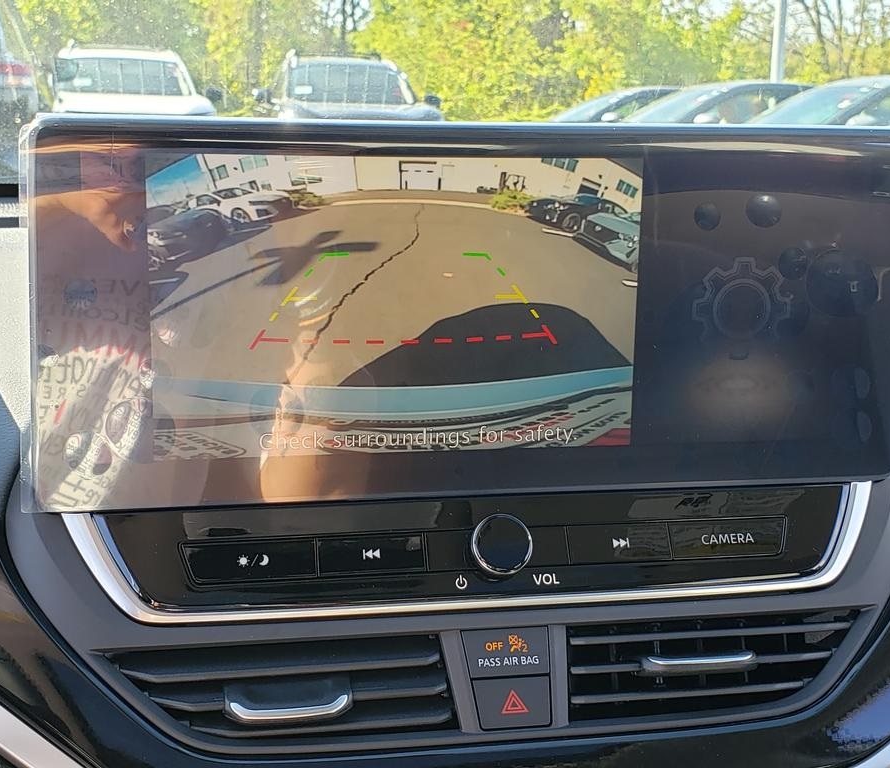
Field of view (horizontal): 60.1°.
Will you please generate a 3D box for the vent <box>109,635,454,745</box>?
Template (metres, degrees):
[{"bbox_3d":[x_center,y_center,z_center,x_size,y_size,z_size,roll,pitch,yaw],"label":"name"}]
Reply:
[{"bbox_3d":[-0.057,0.112,0.277,0.122,0.025,0.034,-1,63,-7],"label":"vent"}]

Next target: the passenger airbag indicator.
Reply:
[{"bbox_3d":[0.023,0.101,0.287,0.033,0.010,0.017,-1,63,-7],"label":"passenger airbag indicator"}]

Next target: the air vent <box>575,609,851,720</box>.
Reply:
[{"bbox_3d":[0.104,0.109,0.295,0.120,0.025,0.035,-1,63,-7],"label":"air vent"}]

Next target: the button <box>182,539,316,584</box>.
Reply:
[{"bbox_3d":[-0.074,0.068,0.290,0.051,0.008,0.016,-1,65,-7],"label":"button"}]

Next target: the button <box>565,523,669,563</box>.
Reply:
[{"bbox_3d":[0.069,0.064,0.307,0.042,0.008,0.015,-1,65,-7],"label":"button"}]

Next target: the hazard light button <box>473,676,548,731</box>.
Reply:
[{"bbox_3d":[0.024,0.116,0.279,0.028,0.010,0.017,-1,63,-7],"label":"hazard light button"}]

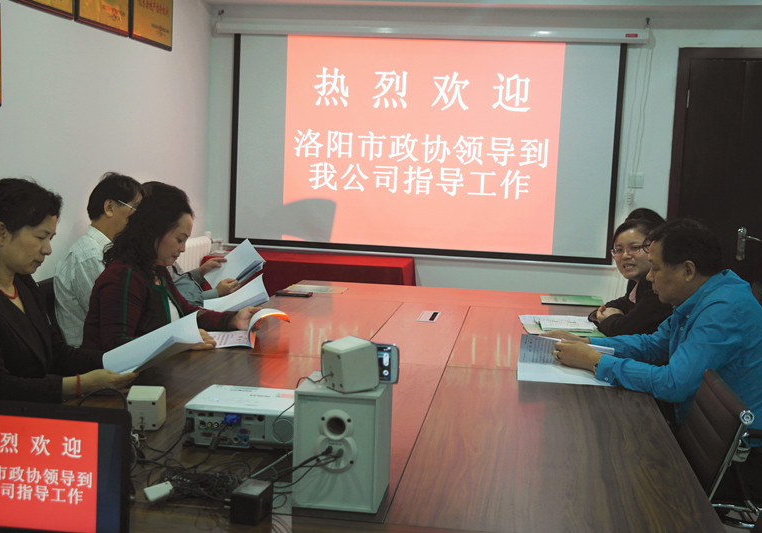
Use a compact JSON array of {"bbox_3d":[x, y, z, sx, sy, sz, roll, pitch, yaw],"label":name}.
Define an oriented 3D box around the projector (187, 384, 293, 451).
[{"bbox_3d":[-0.250,0.341,2.294,0.315,0.087,0.230,3,6,6],"label":"projector"}]

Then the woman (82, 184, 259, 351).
[{"bbox_3d":[-0.685,0.374,3.253,0.680,1.280,0.500,4,6,14],"label":"woman"}]

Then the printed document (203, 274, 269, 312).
[{"bbox_3d":[-0.545,0.110,3.880,0.275,0.035,0.200,-22,29,-35],"label":"printed document"}]

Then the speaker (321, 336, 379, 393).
[{"bbox_3d":[-0.057,0.176,1.886,0.078,0.083,0.079,-3,8,-40],"label":"speaker"}]

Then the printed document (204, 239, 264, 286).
[{"bbox_3d":[-0.631,-0.013,4.400,0.200,0.035,0.275,25,50,32],"label":"printed document"}]

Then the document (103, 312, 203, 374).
[{"bbox_3d":[-0.606,0.205,2.720,0.280,0.040,0.200,-22,24,-31],"label":"document"}]

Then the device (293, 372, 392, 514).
[{"bbox_3d":[-0.067,0.324,1.905,0.152,0.217,0.178,3,6,8],"label":"device"}]

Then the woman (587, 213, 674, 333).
[{"bbox_3d":[1.126,0.410,4.012,0.680,1.200,0.500,2,6,-8],"label":"woman"}]

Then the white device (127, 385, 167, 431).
[{"bbox_3d":[-0.540,0.324,2.354,0.078,0.083,0.075,2,6,-3],"label":"white device"}]

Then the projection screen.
[{"bbox_3d":[0.229,-0.689,5.939,2.260,1.245,0.040,3,6,8],"label":"projection screen"}]

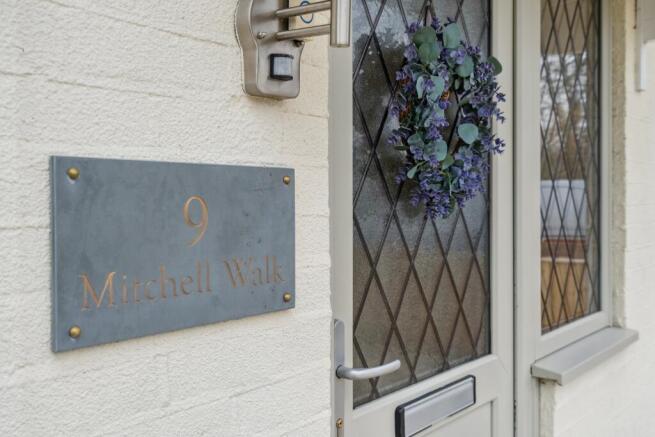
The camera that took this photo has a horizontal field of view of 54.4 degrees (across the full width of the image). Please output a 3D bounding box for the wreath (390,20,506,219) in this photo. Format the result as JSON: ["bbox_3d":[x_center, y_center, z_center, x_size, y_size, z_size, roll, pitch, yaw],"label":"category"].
[{"bbox_3d":[0.267,-0.209,1.364,0.110,0.415,0.375,1,2,41],"label":"wreath"}]

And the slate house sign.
[{"bbox_3d":[-0.167,0.033,0.786,0.013,0.200,0.350,1,2,41],"label":"slate house sign"}]

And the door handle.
[{"bbox_3d":[0.077,0.272,1.152,0.055,0.024,0.130,1,2,41],"label":"door handle"}]

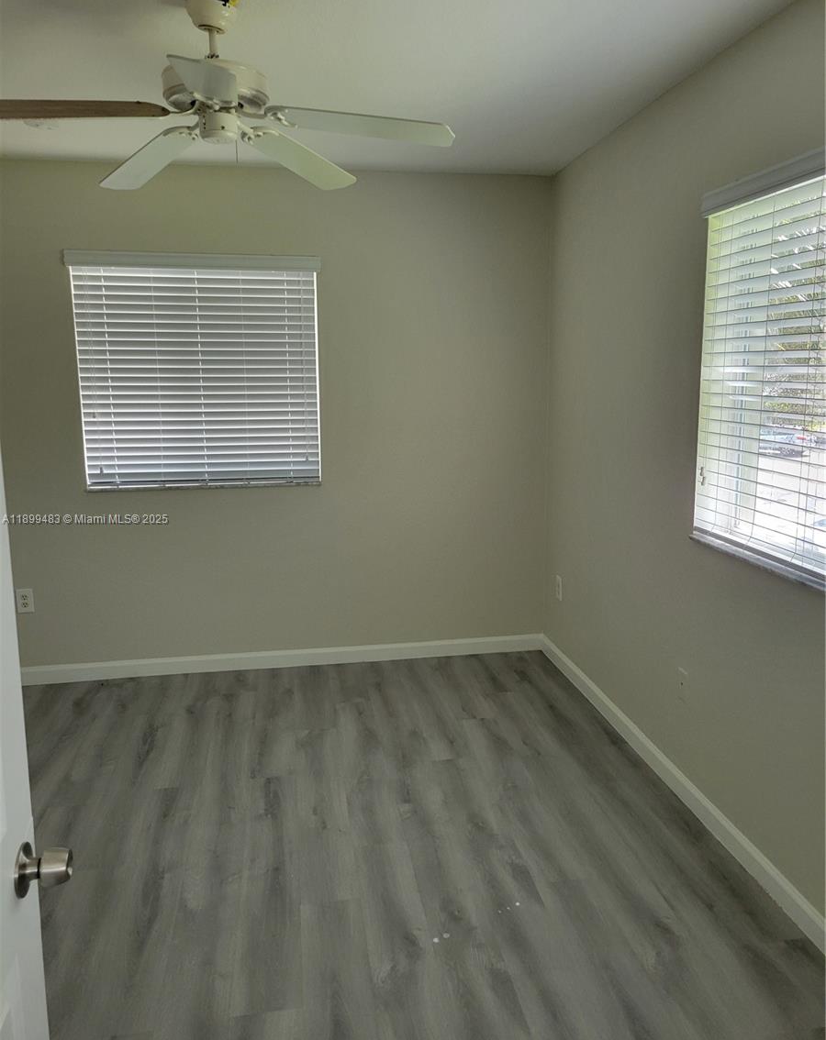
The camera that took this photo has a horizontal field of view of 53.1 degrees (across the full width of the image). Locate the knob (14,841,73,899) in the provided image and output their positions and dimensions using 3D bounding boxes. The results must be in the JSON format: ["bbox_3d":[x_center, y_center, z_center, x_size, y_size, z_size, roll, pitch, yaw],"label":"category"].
[{"bbox_3d":[-0.449,0.429,1.020,0.058,0.064,0.064,-2,10,-7],"label":"knob"}]

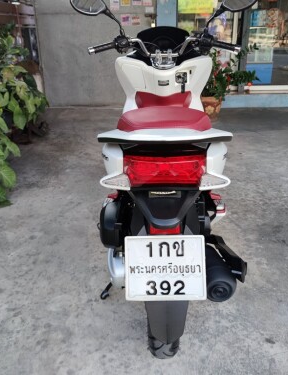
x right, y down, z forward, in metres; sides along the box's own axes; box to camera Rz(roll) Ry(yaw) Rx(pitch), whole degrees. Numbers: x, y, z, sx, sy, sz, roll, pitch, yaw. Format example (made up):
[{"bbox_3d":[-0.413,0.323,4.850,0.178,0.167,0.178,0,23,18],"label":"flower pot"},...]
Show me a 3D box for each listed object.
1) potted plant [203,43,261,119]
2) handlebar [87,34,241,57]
[{"bbox_3d":[1.238,-1.608,5.334,0.830,1.060,0.720,-1,21,0],"label":"potted plant"},{"bbox_3d":[0.102,-0.716,1.744,0.740,0.130,0.200,1,21,3],"label":"handlebar"}]

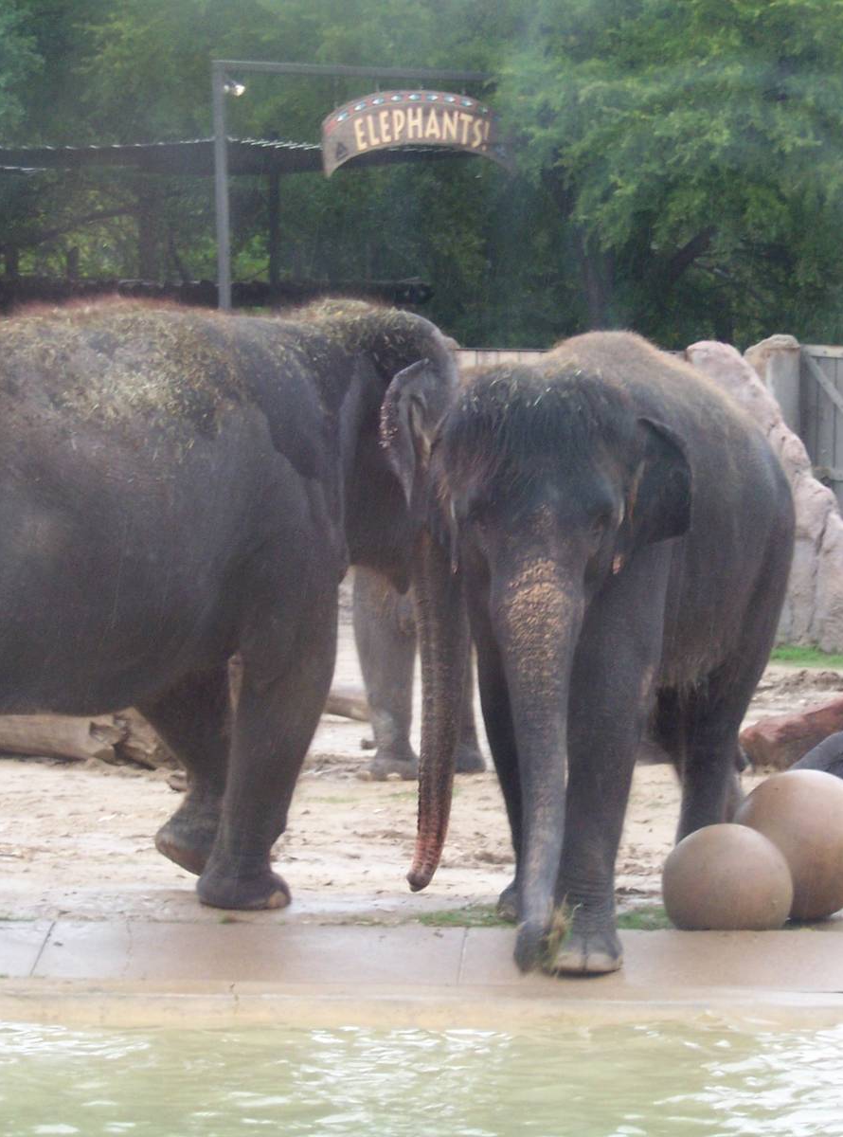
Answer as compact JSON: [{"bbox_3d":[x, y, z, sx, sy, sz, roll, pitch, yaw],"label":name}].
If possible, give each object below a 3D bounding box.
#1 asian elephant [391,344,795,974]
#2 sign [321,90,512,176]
[{"bbox_3d":[0.783,0.248,19.051,1.300,2.400,3.000,2,5,14],"label":"asian elephant"},{"bbox_3d":[-0.042,-4.417,48.000,2.250,0.860,0.120,-2,6,-31],"label":"sign"}]

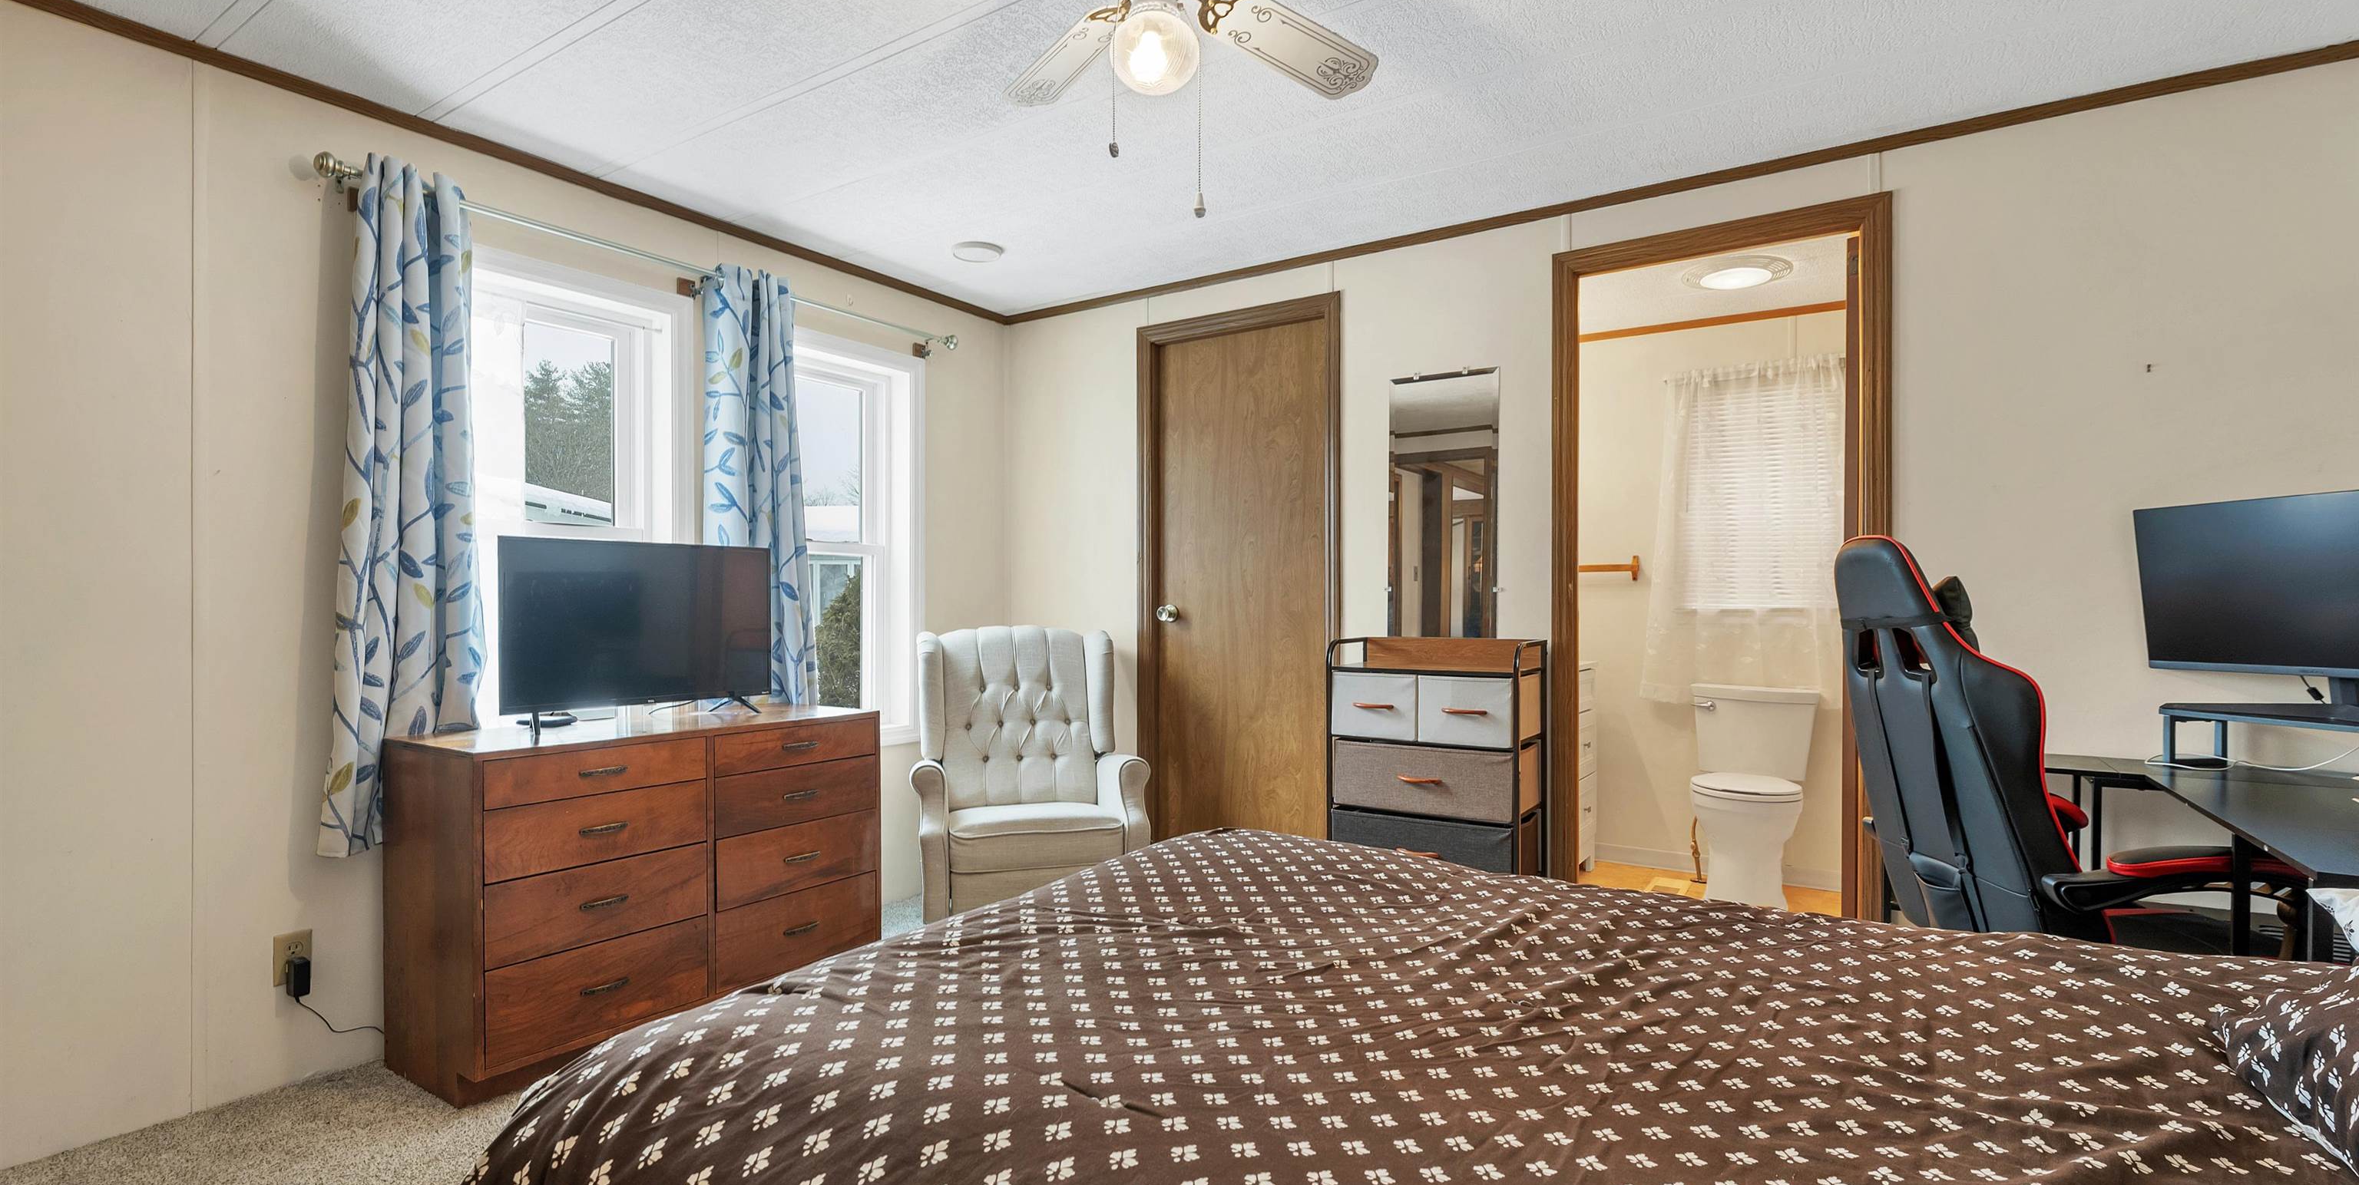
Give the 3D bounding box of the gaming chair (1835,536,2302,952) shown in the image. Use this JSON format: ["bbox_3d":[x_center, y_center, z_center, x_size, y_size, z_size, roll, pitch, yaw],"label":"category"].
[{"bbox_3d":[1.740,0.509,1.986,0.700,1.210,0.670,0,0,1],"label":"gaming chair"}]

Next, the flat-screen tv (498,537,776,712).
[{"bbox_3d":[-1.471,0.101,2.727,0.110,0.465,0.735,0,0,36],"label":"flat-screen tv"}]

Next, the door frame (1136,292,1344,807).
[{"bbox_3d":[0.198,0.067,3.569,0.835,2.140,0.060,0,0,32],"label":"door frame"}]

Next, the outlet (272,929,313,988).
[{"bbox_3d":[-2.044,0.846,2.270,0.015,0.115,0.071,0,0,34],"label":"outlet"}]

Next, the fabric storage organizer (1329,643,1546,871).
[{"bbox_3d":[0.779,0.644,2.994,0.590,0.985,0.305,0,0,32],"label":"fabric storage organizer"}]

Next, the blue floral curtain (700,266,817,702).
[{"bbox_3d":[-1.333,-0.195,3.142,0.110,1.610,0.370,0,0,34],"label":"blue floral curtain"}]

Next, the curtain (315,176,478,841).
[{"bbox_3d":[-1.873,-0.208,2.379,0.115,1.620,0.325,0,0,34],"label":"curtain"}]

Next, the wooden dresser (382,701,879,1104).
[{"bbox_3d":[-1.407,0.749,2.669,0.440,0.770,1.090,0,0,34],"label":"wooden dresser"}]

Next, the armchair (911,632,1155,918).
[{"bbox_3d":[-0.537,0.634,3.314,0.720,1.020,0.800,0,0,-14],"label":"armchair"}]

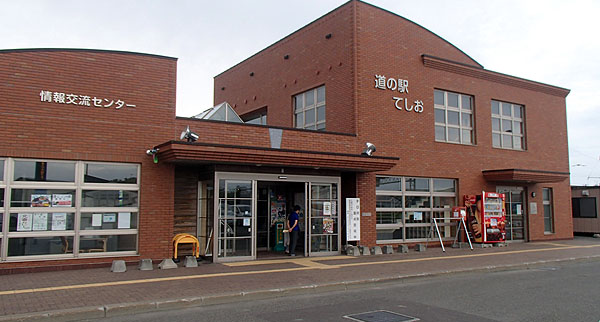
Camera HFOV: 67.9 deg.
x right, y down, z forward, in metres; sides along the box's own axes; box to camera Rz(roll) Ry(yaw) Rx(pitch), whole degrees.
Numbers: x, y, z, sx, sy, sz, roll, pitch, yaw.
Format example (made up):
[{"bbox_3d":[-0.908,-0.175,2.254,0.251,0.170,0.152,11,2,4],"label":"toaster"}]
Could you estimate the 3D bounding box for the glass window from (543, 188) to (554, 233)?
[{"bbox_3d":[11.532,2.341,20.828,0.772,2.128,0.119,4,-6,-30],"label":"glass window"}]

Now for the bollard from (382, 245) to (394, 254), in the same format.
[{"bbox_3d":[2.910,2.918,14.696,0.277,0.247,0.327,4,-6,-30],"label":"bollard"}]

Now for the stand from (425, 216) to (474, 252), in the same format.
[{"bbox_3d":[5.431,2.643,16.168,1.485,1.109,0.911,3,-6,-25],"label":"stand"}]

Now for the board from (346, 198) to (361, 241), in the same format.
[{"bbox_3d":[1.744,1.919,14.564,0.564,1.396,0.059,4,-6,-30],"label":"board"}]

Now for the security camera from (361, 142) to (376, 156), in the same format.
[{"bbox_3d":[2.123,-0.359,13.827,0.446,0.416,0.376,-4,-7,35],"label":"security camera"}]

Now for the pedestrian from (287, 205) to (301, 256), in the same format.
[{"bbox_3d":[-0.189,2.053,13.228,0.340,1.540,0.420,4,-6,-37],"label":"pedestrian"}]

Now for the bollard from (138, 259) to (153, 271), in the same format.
[{"bbox_3d":[-3.719,2.499,10.775,0.277,0.247,0.337,4,-6,-30],"label":"bollard"}]

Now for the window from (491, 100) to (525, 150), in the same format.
[{"bbox_3d":[9.114,-1.508,19.431,2.360,2.050,0.150,3,-6,-31],"label":"window"}]

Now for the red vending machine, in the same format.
[{"bbox_3d":[7.003,2.092,16.806,1.240,1.840,0.800,3,-6,-31],"label":"red vending machine"}]

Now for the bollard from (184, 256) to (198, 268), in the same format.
[{"bbox_3d":[-2.718,2.488,11.096,0.290,0.270,0.290,3,-6,-31],"label":"bollard"}]

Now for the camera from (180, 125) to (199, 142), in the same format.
[{"bbox_3d":[-2.643,-0.658,10.658,0.380,0.400,0.320,3,-6,-31],"label":"camera"}]

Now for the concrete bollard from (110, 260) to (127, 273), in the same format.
[{"bbox_3d":[-4.240,2.462,10.431,0.277,0.247,0.337,4,-6,-30],"label":"concrete bollard"}]

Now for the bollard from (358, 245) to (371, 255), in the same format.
[{"bbox_3d":[1.977,2.738,13.658,0.280,0.270,0.280,3,-6,-31],"label":"bollard"}]

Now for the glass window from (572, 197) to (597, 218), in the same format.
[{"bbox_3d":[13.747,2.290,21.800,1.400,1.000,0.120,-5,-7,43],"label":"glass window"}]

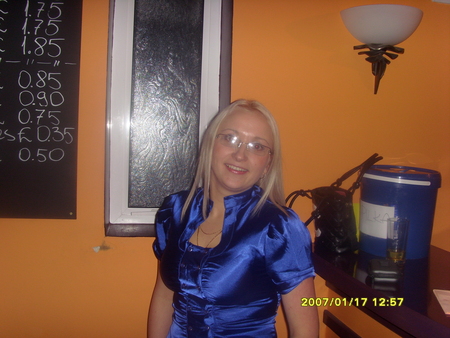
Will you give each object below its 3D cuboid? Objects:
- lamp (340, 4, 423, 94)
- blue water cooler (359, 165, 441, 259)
[{"bbox_3d":[0.576,-0.416,1.671,0.303,0.292,0.154,1,5,-10],"label":"lamp"},{"bbox_3d":[0.573,0.135,1.560,0.251,0.274,0.251,4,5,20],"label":"blue water cooler"}]

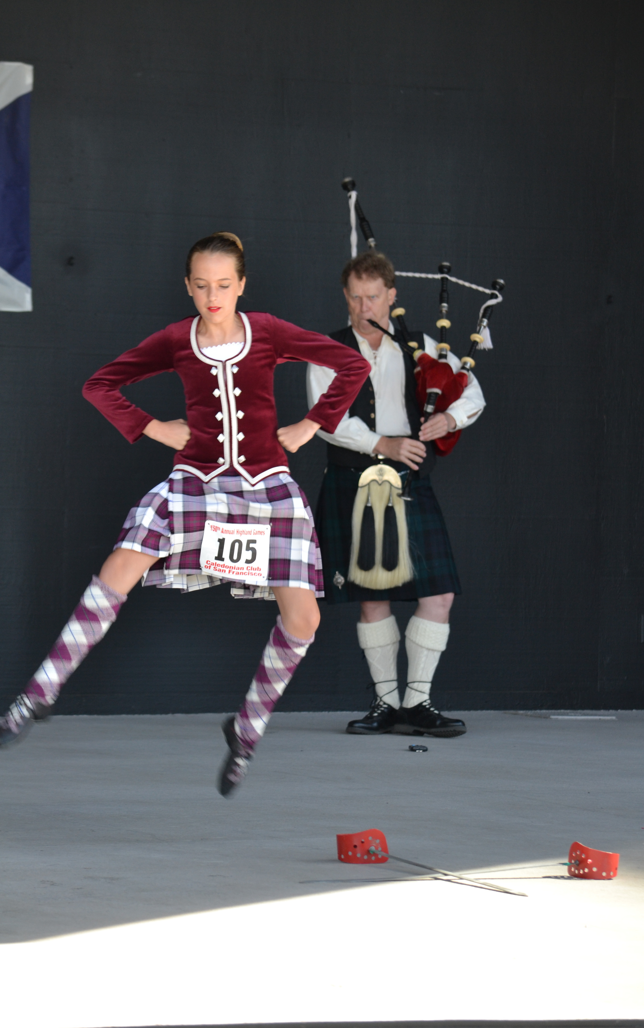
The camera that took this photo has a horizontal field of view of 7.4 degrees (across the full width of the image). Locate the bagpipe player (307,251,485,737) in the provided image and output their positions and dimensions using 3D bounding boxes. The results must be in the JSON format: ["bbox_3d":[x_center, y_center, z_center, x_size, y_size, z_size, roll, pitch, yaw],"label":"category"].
[{"bbox_3d":[0.274,-0.076,18.400,0.660,1.780,0.480,0,4,7],"label":"bagpipe player"}]

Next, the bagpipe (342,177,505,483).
[{"bbox_3d":[0.375,-0.663,18.350,0.600,1.170,0.480,0,4,7],"label":"bagpipe"}]

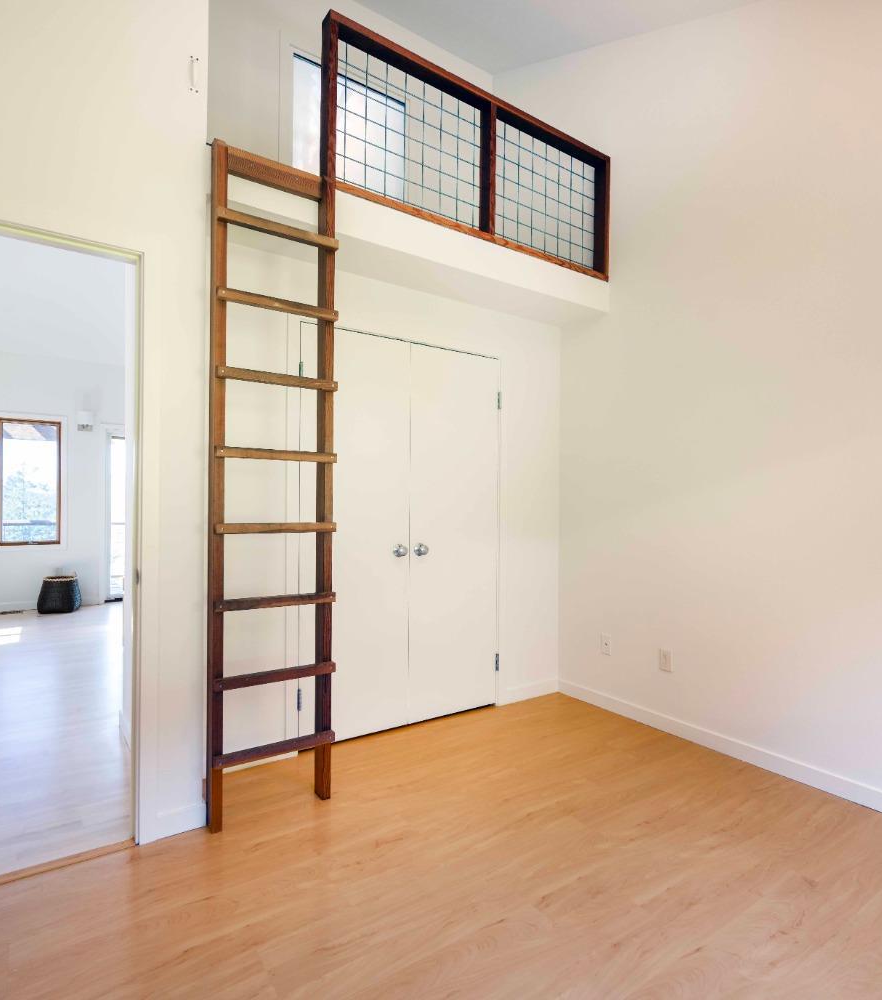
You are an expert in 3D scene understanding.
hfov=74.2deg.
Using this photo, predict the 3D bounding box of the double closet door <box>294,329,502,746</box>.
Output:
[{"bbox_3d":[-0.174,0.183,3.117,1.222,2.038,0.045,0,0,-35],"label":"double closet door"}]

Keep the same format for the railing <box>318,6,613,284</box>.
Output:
[{"bbox_3d":[0.248,-1.649,2.950,1.772,0.733,0.090,0,0,-35],"label":"railing"}]

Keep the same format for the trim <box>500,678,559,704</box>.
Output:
[{"bbox_3d":[0.561,1.189,3.596,0.494,0.084,0.016,0,0,-35],"label":"trim"}]

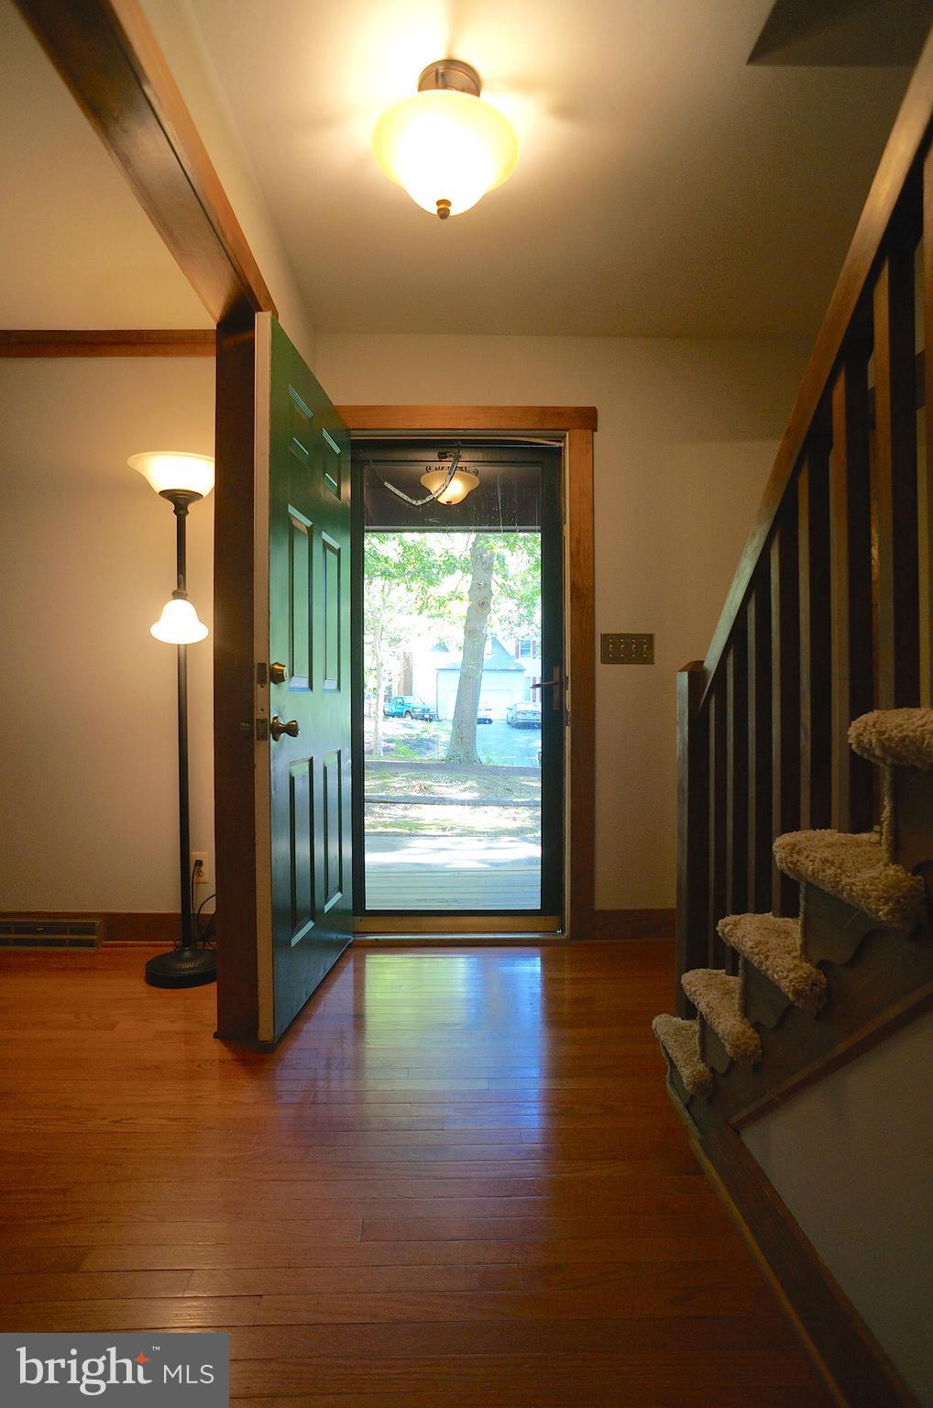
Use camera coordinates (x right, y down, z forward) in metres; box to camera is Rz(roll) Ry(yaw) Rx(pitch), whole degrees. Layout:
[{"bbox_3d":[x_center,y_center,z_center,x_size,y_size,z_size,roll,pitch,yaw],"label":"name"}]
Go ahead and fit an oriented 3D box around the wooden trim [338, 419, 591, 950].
[{"bbox_3d":[-0.037,-0.115,3.765,1.090,2.130,0.140,0,0,-1],"label":"wooden trim"}]

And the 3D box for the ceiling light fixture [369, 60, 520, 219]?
[{"bbox_3d":[-0.046,-1.297,2.195,0.343,0.326,0.343,0,0,-1],"label":"ceiling light fixture"}]

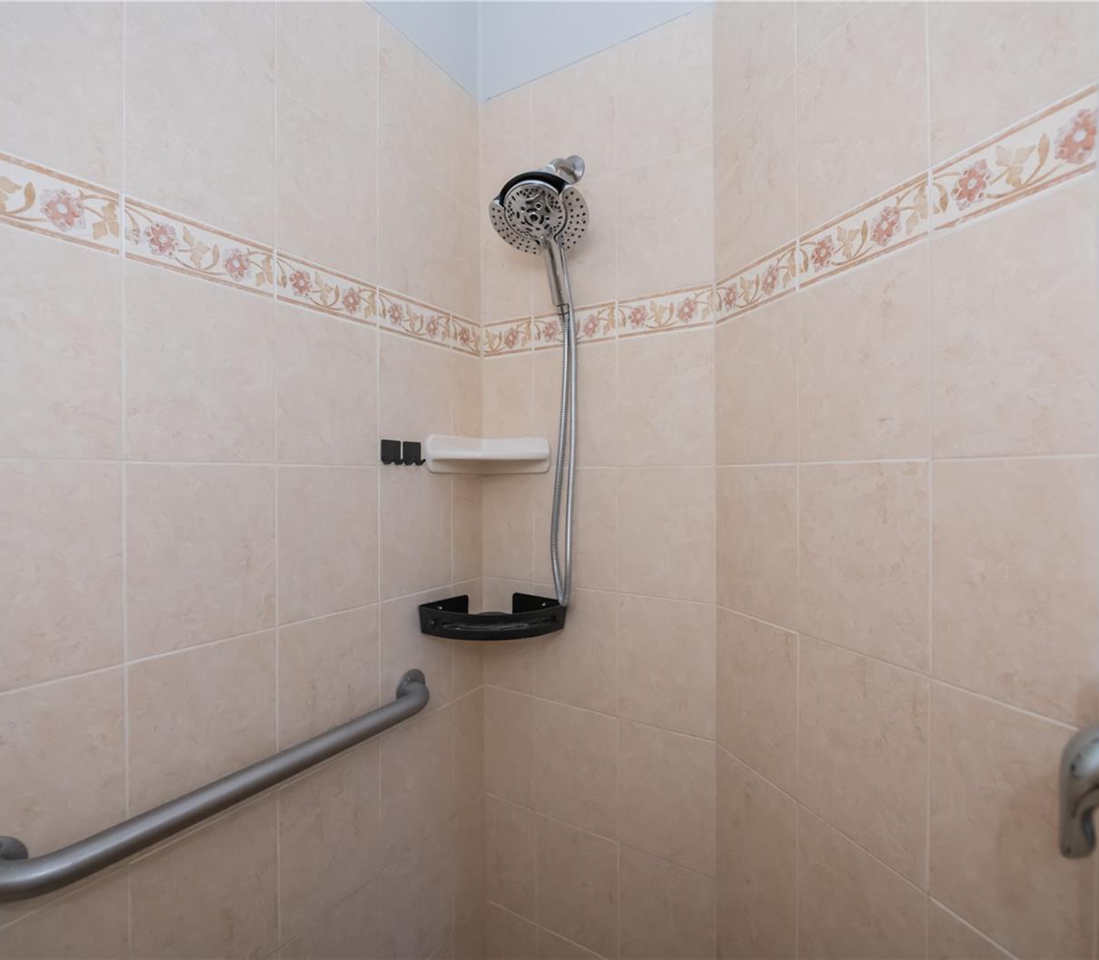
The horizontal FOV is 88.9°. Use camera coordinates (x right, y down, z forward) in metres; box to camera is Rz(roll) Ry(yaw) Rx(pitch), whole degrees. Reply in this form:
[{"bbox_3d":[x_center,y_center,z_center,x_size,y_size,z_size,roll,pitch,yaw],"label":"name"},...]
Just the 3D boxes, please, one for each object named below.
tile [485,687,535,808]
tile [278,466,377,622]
[{"bbox_3d":[-0.089,0.606,1.273,0.140,0.249,0.010,0,0,32],"label":"tile"},{"bbox_3d":[-0.375,0.103,0.963,0.010,0.252,0.198,0,1,32],"label":"tile"}]

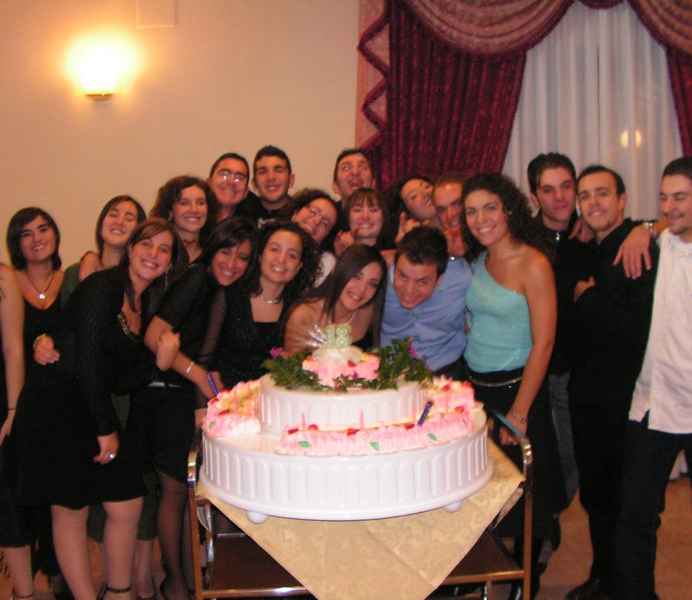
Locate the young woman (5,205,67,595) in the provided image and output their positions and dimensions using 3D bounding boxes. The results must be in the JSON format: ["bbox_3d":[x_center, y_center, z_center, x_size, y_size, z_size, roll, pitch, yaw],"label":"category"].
[{"bbox_3d":[-1.189,0.433,3.237,0.440,1.570,0.350,-4,8,-15],"label":"young woman"}]

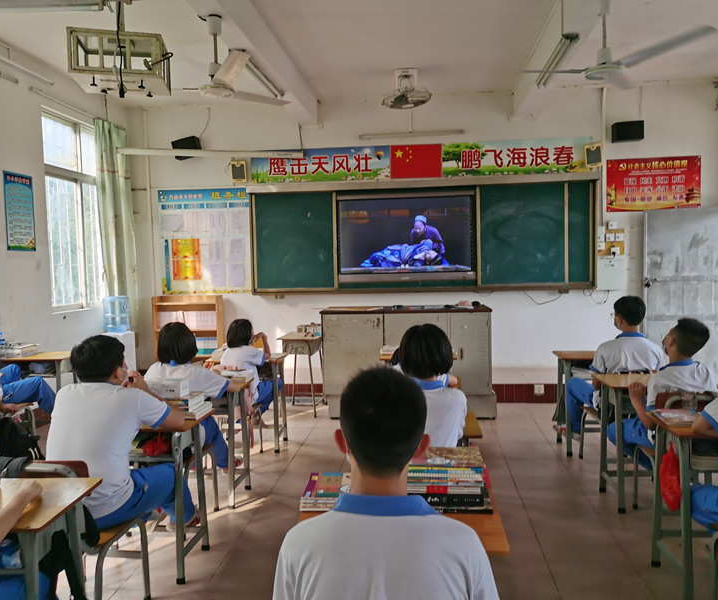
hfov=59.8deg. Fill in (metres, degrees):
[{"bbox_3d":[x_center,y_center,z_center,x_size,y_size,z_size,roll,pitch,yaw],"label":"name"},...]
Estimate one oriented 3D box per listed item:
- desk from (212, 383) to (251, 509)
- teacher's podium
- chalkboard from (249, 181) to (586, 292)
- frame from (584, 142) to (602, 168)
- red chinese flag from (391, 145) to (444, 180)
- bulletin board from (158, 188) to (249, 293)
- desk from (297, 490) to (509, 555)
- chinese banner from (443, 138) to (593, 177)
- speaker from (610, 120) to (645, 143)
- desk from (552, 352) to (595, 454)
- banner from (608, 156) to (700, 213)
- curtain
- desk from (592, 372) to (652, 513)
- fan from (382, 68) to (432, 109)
[{"bbox_3d":[-1.004,0.908,4.038,0.600,0.750,0.420,-1,4,6],"label":"desk"},{"bbox_3d":[0.489,0.590,6.154,1.620,1.030,0.650,-1,4,6],"label":"teacher's podium"},{"bbox_3d":[0.708,-0.737,7.345,4.020,1.270,0.100,-1,4,6],"label":"chalkboard"},{"bbox_3d":[2.635,-1.618,7.047,0.175,0.250,0.070,-7,3,6],"label":"frame"},{"bbox_3d":[0.681,-1.623,7.330,0.600,0.385,0.020,-1,4,6],"label":"red chinese flag"},{"bbox_3d":[-1.887,-0.723,7.682,1.160,1.290,0.020,-1,4,6],"label":"bulletin board"},{"bbox_3d":[0.129,1.011,1.867,0.585,0.750,0.400,-1,4,6],"label":"desk"},{"bbox_3d":[1.819,-1.644,7.208,1.710,0.390,0.020,-1,4,6],"label":"chinese banner"},{"bbox_3d":[2.986,-1.859,6.940,0.330,0.220,0.200,0,4,14],"label":"speaker"},{"bbox_3d":[1.842,0.786,4.774,0.600,0.750,0.400,-1,4,6],"label":"desk"},{"bbox_3d":[3.394,-1.336,7.172,1.035,0.590,0.020,-1,4,6],"label":"banner"},{"bbox_3d":[-2.756,-0.840,7.099,0.150,2.270,0.670,-1,4,6],"label":"curtain"},{"bbox_3d":[1.789,0.857,3.781,0.600,0.750,0.420,-1,4,6],"label":"desk"},{"bbox_3d":[0.506,-2.218,6.536,0.500,0.370,0.500,-1,4,6],"label":"fan"}]

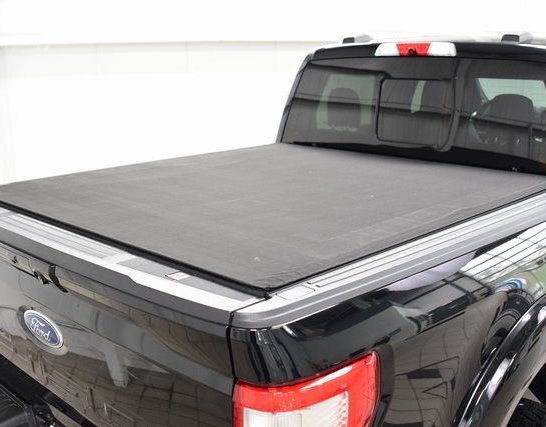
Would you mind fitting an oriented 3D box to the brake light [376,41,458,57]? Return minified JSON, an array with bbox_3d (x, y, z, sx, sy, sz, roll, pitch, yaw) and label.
[{"bbox_3d":[0.663,-0.761,2.968,0.430,0.066,0.055,13,19,42],"label":"brake light"}]

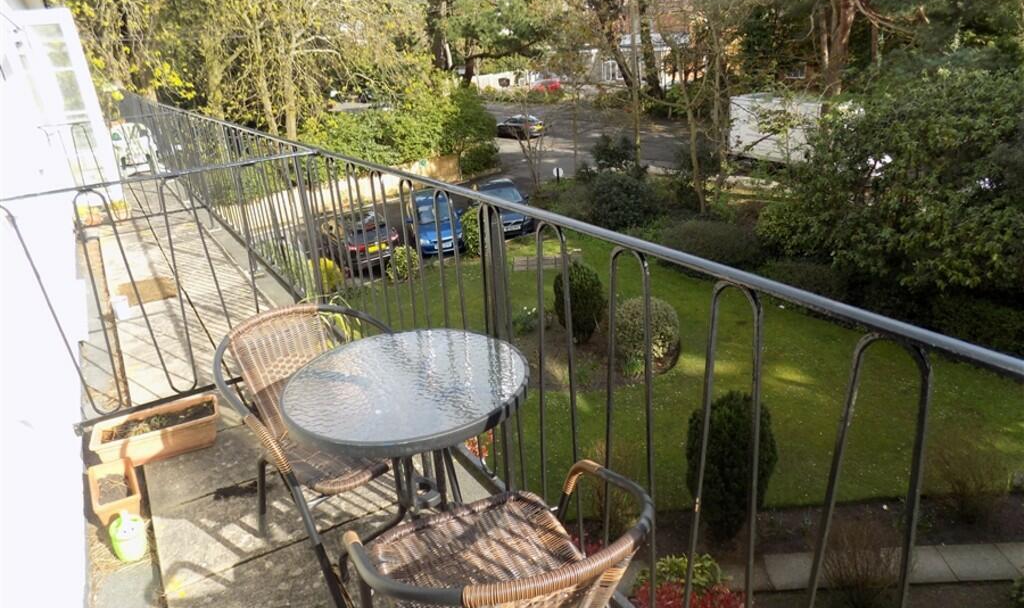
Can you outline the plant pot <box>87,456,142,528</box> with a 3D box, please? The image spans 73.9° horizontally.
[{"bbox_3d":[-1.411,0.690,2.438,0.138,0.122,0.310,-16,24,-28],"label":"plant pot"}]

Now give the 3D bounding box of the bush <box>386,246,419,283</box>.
[{"bbox_3d":[-3.104,-1.164,19.267,0.920,1.000,0.920,-7,21,-9],"label":"bush"}]

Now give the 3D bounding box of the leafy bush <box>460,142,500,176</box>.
[{"bbox_3d":[-1.633,-7.559,35.305,2.070,1.790,2.070,-4,21,-2],"label":"leafy bush"}]

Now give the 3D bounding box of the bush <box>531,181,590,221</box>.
[{"bbox_3d":[1.909,-3.761,25.271,2.150,1.560,2.150,-2,21,5],"label":"bush"}]

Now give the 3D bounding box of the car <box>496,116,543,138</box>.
[{"bbox_3d":[0.550,-13.140,50.300,1.780,1.430,4.450,-17,24,-31],"label":"car"}]

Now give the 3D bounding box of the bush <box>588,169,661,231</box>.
[{"bbox_3d":[3.813,-3.596,23.145,2.350,1.900,2.350,0,21,9],"label":"bush"}]

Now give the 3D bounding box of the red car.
[{"bbox_3d":[4.056,-25.632,80.000,3.950,1.470,1.720,-8,22,-11],"label":"red car"}]

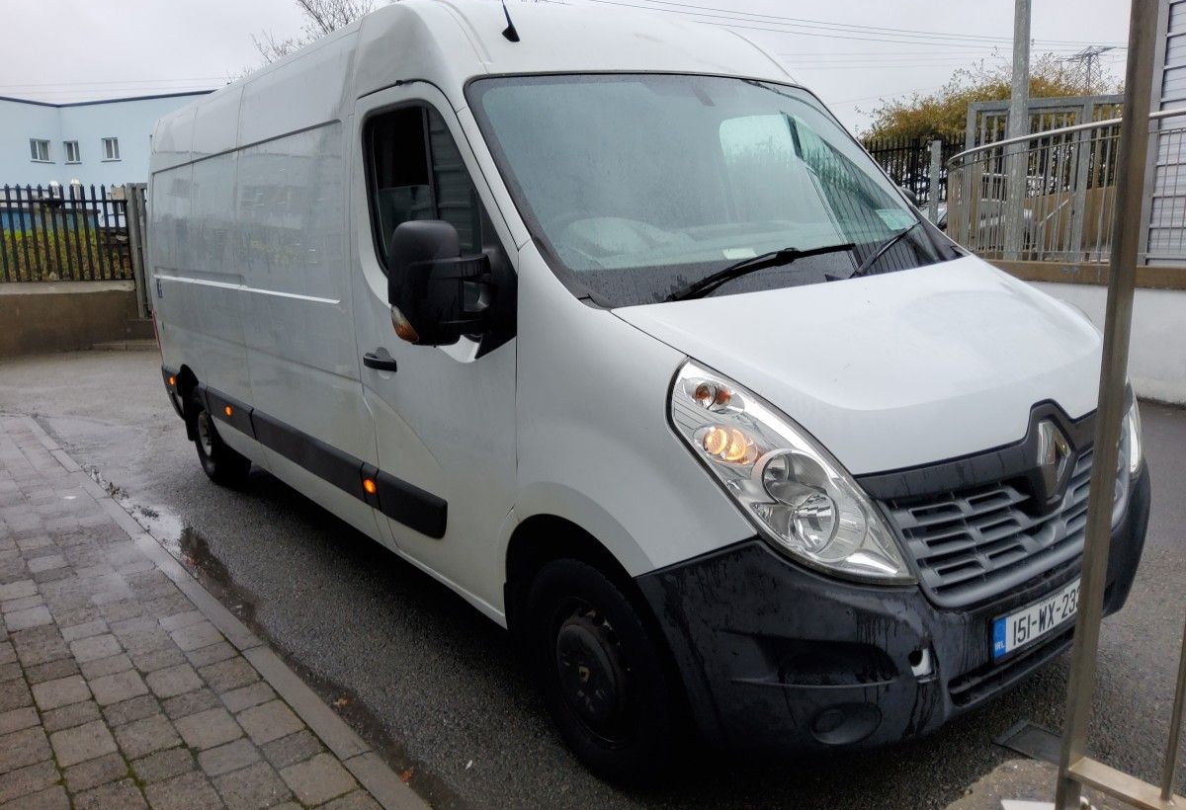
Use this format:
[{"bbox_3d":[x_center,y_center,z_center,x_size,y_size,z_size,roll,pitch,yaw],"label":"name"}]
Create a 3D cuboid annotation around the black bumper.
[{"bbox_3d":[1.074,0.472,2.673,1.970,0.710,0.560,-12,16,-35],"label":"black bumper"}]

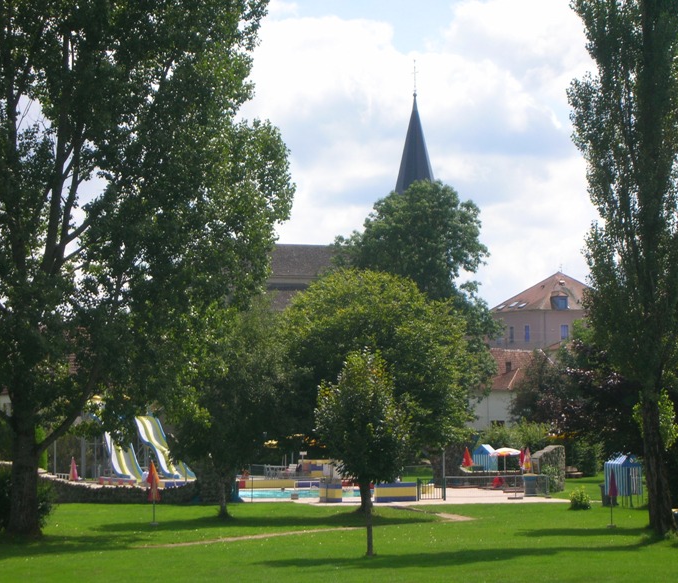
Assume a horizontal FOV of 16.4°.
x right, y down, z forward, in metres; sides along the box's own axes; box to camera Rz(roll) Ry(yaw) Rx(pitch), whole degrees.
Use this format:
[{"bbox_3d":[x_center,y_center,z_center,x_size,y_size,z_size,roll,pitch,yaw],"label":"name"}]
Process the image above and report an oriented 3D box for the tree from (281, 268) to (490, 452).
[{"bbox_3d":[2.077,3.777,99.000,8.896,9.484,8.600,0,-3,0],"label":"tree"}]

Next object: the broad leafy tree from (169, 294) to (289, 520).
[{"bbox_3d":[-4.270,4.524,92.000,4.758,8.657,4.700,0,-3,0],"label":"broad leafy tree"}]

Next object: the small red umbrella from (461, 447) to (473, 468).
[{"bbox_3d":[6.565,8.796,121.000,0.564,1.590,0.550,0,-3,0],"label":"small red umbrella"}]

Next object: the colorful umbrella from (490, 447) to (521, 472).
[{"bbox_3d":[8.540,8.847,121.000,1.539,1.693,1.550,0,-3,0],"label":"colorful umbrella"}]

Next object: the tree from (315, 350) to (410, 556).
[{"bbox_3d":[0.687,4.738,69.000,2.691,6.025,2.700,0,-3,0],"label":"tree"}]

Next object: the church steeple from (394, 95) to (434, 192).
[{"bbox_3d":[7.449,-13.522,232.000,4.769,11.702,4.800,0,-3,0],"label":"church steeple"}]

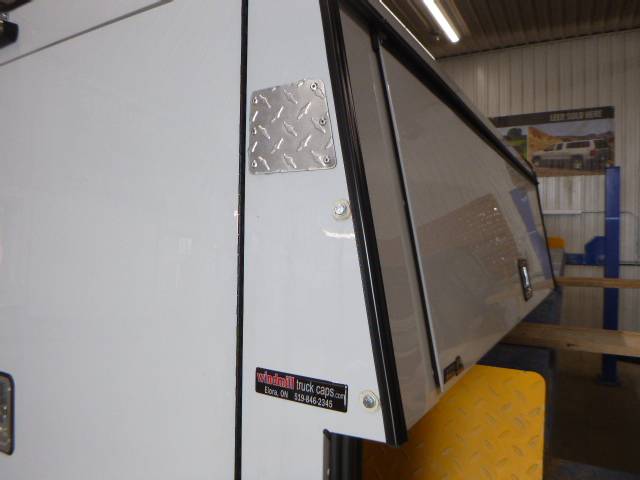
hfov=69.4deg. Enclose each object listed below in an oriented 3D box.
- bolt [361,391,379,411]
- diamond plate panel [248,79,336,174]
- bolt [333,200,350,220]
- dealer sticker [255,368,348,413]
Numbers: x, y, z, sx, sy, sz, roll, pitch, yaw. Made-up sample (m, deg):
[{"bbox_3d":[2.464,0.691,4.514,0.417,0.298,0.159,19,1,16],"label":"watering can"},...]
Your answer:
[{"bbox_3d":[0.051,0.174,0.496,0.021,0.021,0.009,0,-1,31],"label":"bolt"},{"bbox_3d":[-0.037,-0.136,0.557,0.129,0.108,0.005,0,-1,31],"label":"diamond plate panel"},{"bbox_3d":[0.022,-0.034,0.517,0.021,0.021,0.009,0,-1,31],"label":"bolt"},{"bbox_3d":[-0.025,0.176,0.546,0.129,0.032,0.003,0,-1,31],"label":"dealer sticker"}]

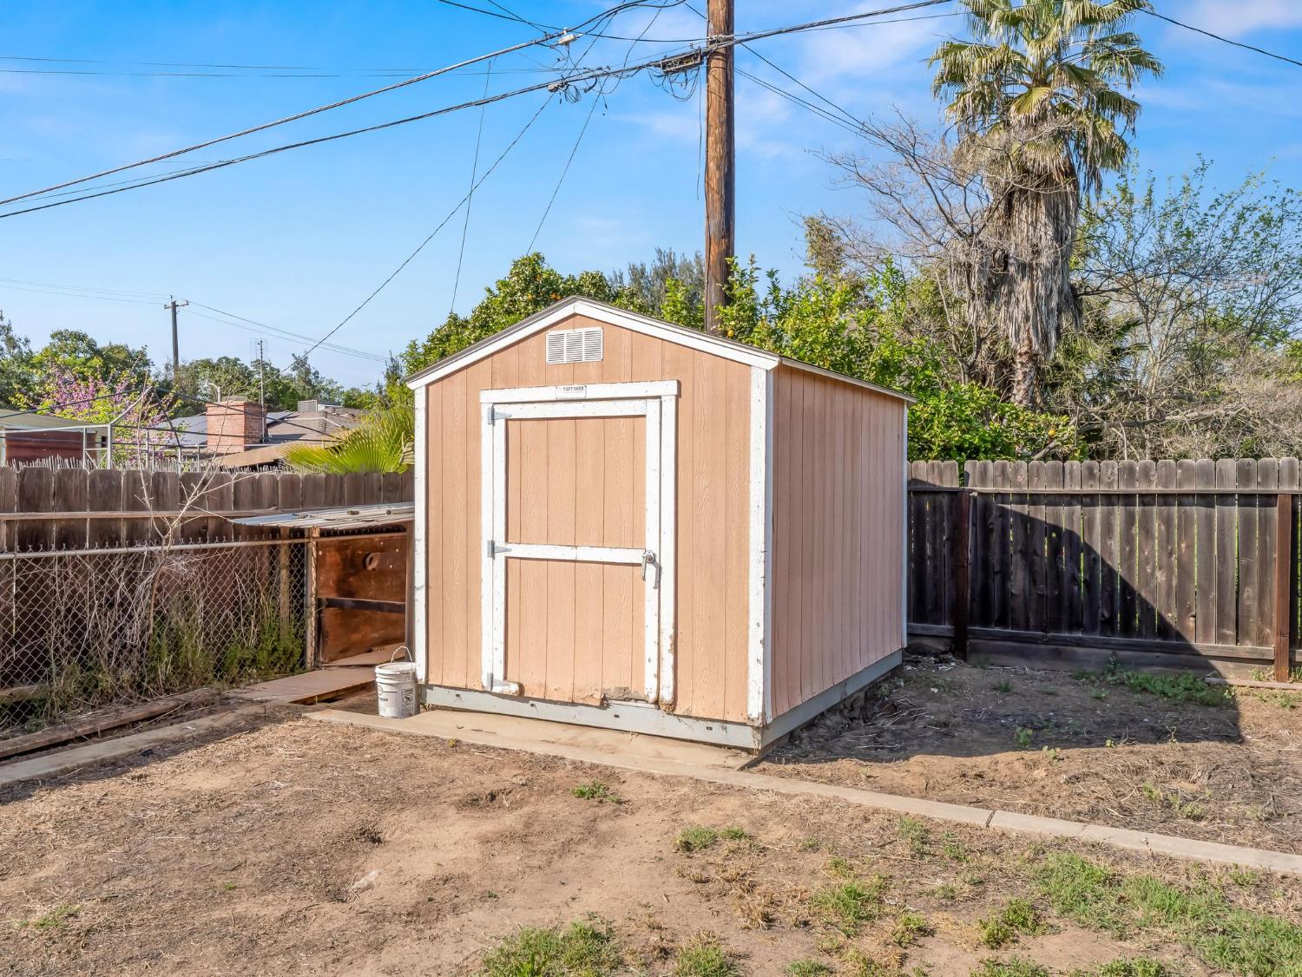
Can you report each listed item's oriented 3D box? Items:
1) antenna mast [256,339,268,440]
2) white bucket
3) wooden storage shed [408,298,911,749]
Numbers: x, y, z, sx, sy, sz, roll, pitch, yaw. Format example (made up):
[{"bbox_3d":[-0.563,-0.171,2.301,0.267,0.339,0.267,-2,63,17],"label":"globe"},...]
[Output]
[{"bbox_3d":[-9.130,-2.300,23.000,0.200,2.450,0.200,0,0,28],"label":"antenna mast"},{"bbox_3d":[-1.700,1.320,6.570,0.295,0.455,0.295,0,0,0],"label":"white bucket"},{"bbox_3d":[0.294,0.140,7.322,2.620,2.600,3.200,0,0,28],"label":"wooden storage shed"}]

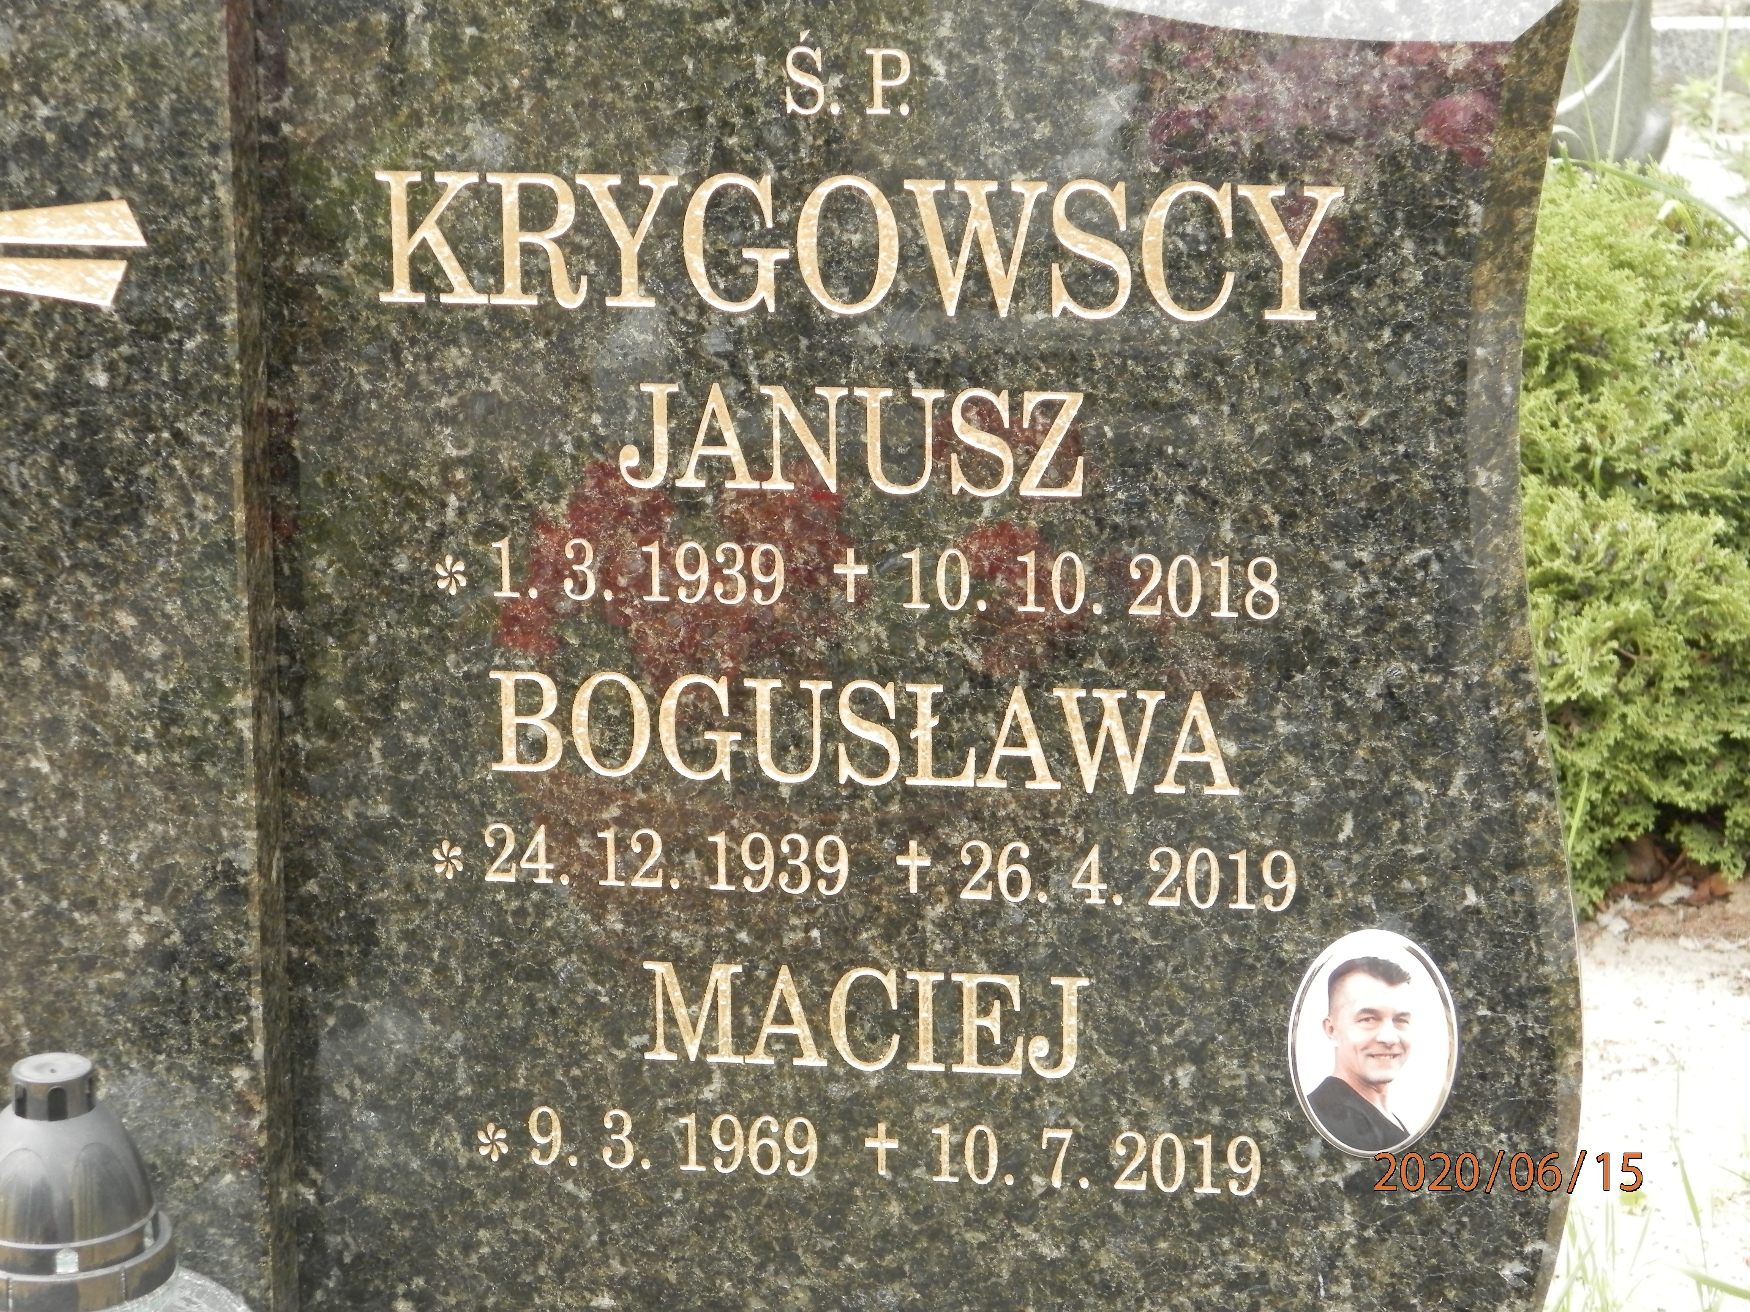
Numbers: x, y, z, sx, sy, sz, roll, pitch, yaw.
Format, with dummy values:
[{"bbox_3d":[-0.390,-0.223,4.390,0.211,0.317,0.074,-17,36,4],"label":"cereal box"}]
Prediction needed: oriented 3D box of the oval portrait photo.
[{"bbox_3d":[0.206,0.161,2.220,0.069,0.098,0.010,2,14,9],"label":"oval portrait photo"}]

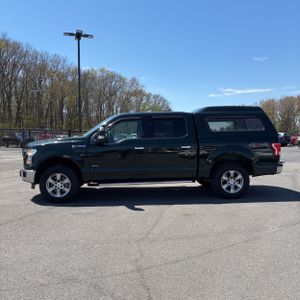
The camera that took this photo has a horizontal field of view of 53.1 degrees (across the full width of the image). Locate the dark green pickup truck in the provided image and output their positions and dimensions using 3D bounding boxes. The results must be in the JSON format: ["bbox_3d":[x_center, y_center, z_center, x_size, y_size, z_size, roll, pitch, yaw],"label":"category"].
[{"bbox_3d":[0.017,0.017,7.280,5.890,2.050,2.130,0,3,-5],"label":"dark green pickup truck"}]

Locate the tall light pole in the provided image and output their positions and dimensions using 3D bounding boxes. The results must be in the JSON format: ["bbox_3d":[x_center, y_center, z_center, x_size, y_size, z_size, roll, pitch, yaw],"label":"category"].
[{"bbox_3d":[-4.863,-3.971,20.808,1.950,8.500,1.800,-1,3,-14],"label":"tall light pole"}]

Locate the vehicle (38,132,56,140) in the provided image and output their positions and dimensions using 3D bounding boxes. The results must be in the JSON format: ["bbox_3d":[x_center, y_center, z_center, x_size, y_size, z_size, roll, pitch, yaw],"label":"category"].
[{"bbox_3d":[-12.012,-1.314,35.181,1.870,1.580,4.600,-1,3,-19],"label":"vehicle"}]

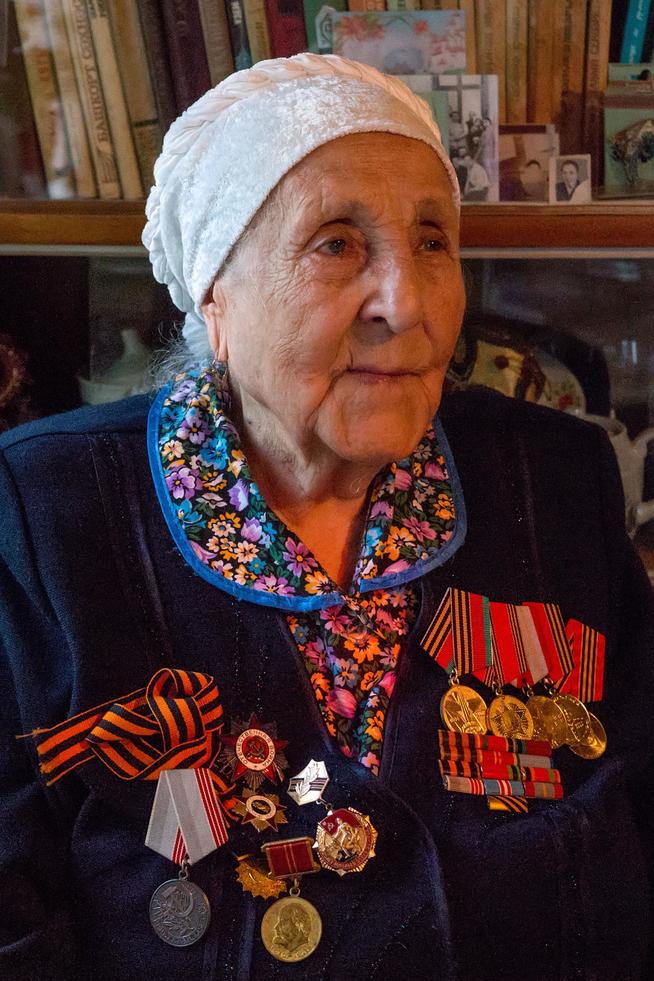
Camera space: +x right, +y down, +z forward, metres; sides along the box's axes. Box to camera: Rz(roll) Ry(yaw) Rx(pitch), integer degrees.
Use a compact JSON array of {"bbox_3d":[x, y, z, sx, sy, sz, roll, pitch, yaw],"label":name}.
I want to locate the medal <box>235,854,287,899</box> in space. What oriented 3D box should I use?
[{"bbox_3d":[-0.033,0.198,0.558,0.028,0.026,0.006,0,-8,-25],"label":"medal"}]

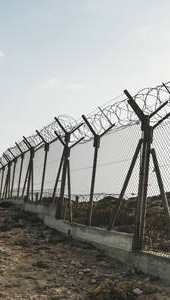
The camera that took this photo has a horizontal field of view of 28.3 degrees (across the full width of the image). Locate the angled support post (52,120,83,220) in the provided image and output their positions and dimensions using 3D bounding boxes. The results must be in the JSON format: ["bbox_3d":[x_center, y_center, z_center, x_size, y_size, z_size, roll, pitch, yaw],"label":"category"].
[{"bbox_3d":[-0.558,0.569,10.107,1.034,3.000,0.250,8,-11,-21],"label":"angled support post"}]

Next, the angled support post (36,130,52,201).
[{"bbox_3d":[-1.427,0.598,12.288,0.988,2.506,0.120,8,-11,-21],"label":"angled support post"}]

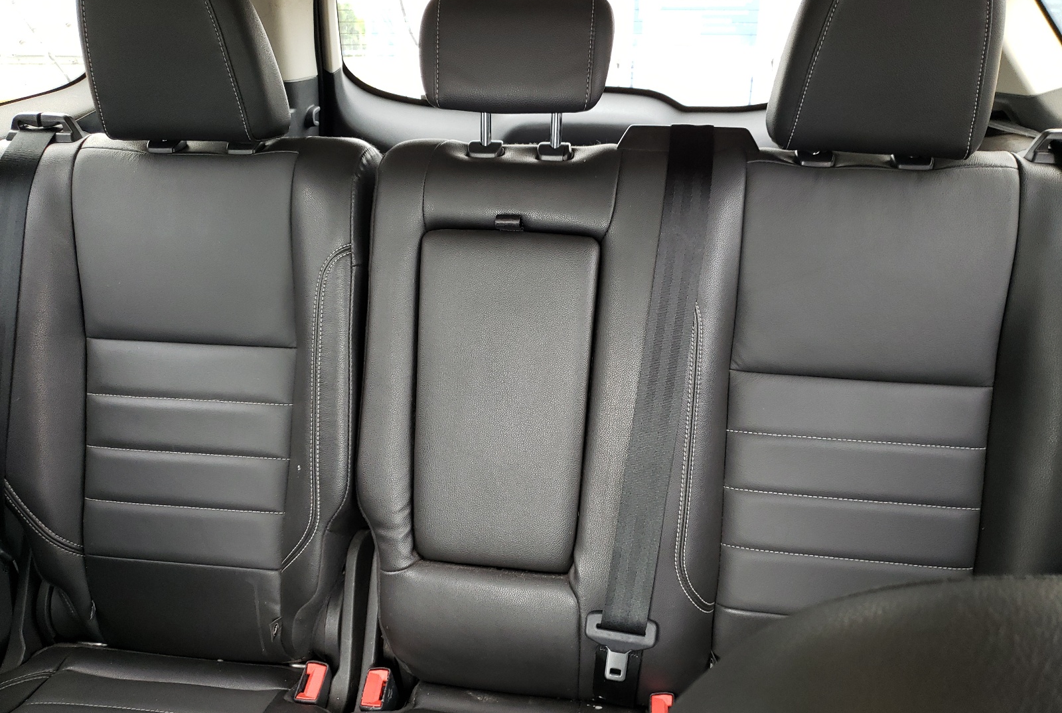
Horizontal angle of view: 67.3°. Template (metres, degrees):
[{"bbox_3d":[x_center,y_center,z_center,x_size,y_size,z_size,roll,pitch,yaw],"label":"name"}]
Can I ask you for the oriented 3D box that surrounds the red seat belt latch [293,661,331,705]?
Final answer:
[{"bbox_3d":[-0.236,0.370,0.883,0.026,0.050,0.042,4,46,7],"label":"red seat belt latch"}]

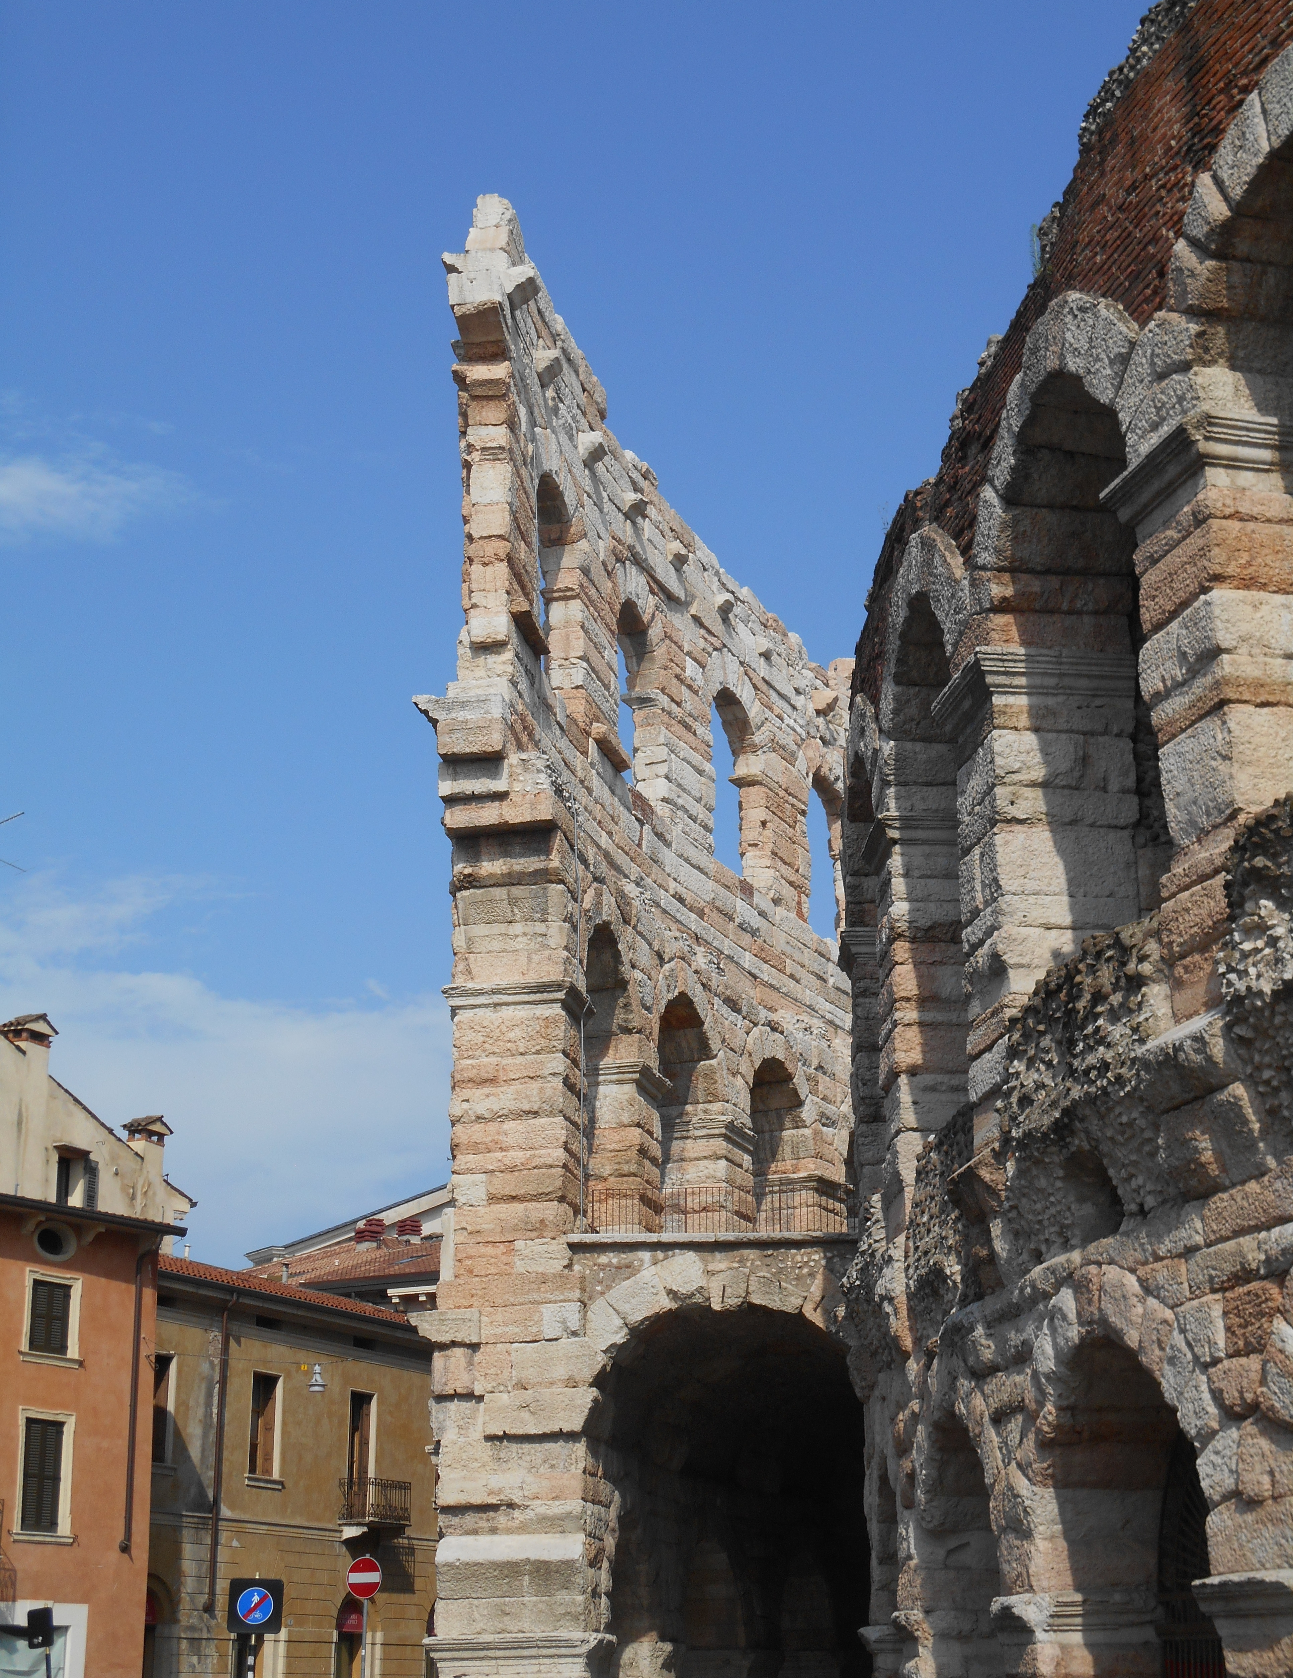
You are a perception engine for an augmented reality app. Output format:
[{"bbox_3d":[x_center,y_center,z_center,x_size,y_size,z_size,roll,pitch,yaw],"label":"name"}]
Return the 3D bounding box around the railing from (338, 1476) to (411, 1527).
[{"bbox_3d":[-6.068,14.851,59.039,0.816,0.937,1.700,-9,-20,26],"label":"railing"}]

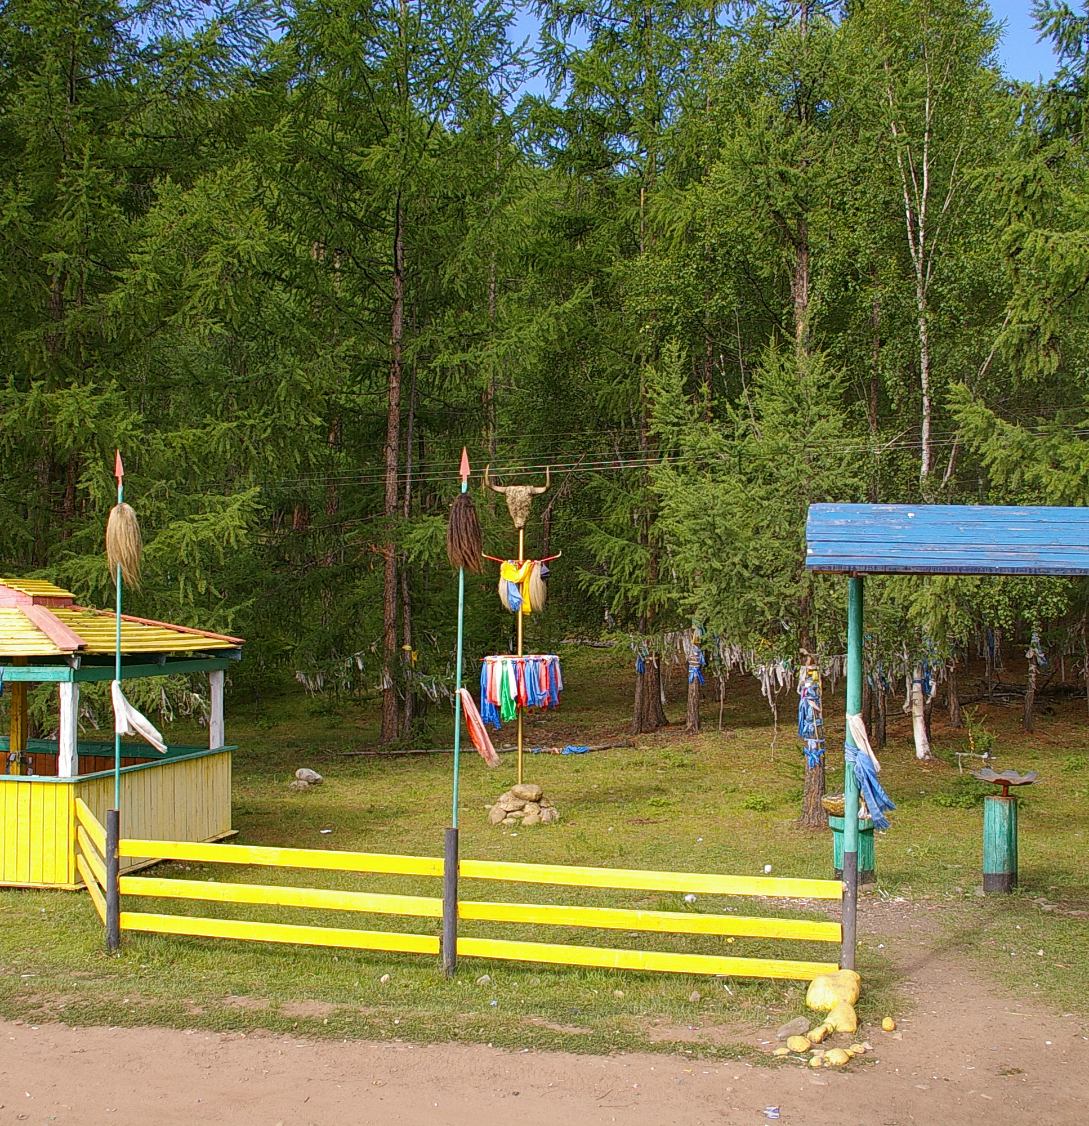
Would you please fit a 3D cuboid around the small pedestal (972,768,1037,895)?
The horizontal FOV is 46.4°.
[{"bbox_3d":[4.207,2.456,11.698,0.614,1.105,0.614,1,-2,0],"label":"small pedestal"}]

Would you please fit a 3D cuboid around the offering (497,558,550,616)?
[{"bbox_3d":[-0.244,0.274,14.599,0.567,0.644,0.280,0,-2,3],"label":"offering"}]

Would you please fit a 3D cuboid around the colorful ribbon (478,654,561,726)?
[{"bbox_3d":[-0.275,1.475,14.659,0.935,0.843,0.889,0,-2,3],"label":"colorful ribbon"}]

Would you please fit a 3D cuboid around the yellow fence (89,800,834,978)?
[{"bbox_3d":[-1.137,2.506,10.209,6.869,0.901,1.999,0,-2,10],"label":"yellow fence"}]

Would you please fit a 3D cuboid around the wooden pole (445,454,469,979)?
[{"bbox_3d":[-0.622,1.074,9.049,0.100,3.720,0.100,1,-2,6],"label":"wooden pole"}]

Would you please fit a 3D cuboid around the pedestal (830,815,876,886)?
[{"bbox_3d":[2.921,2.690,12.023,0.454,0.631,0.454,0,-2,17],"label":"pedestal"}]

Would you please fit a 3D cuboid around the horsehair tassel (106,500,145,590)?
[{"bbox_3d":[-3.214,-0.137,9.708,0.283,0.657,0.263,0,-2,6],"label":"horsehair tassel"}]

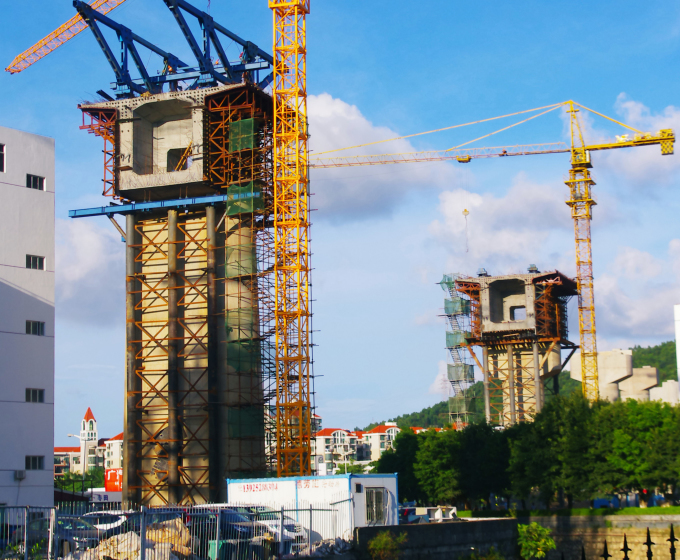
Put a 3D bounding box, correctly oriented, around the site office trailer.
[{"bbox_3d":[-1.305,9.609,58.820,7.500,2.720,2.750,-10,-13,43],"label":"site office trailer"}]

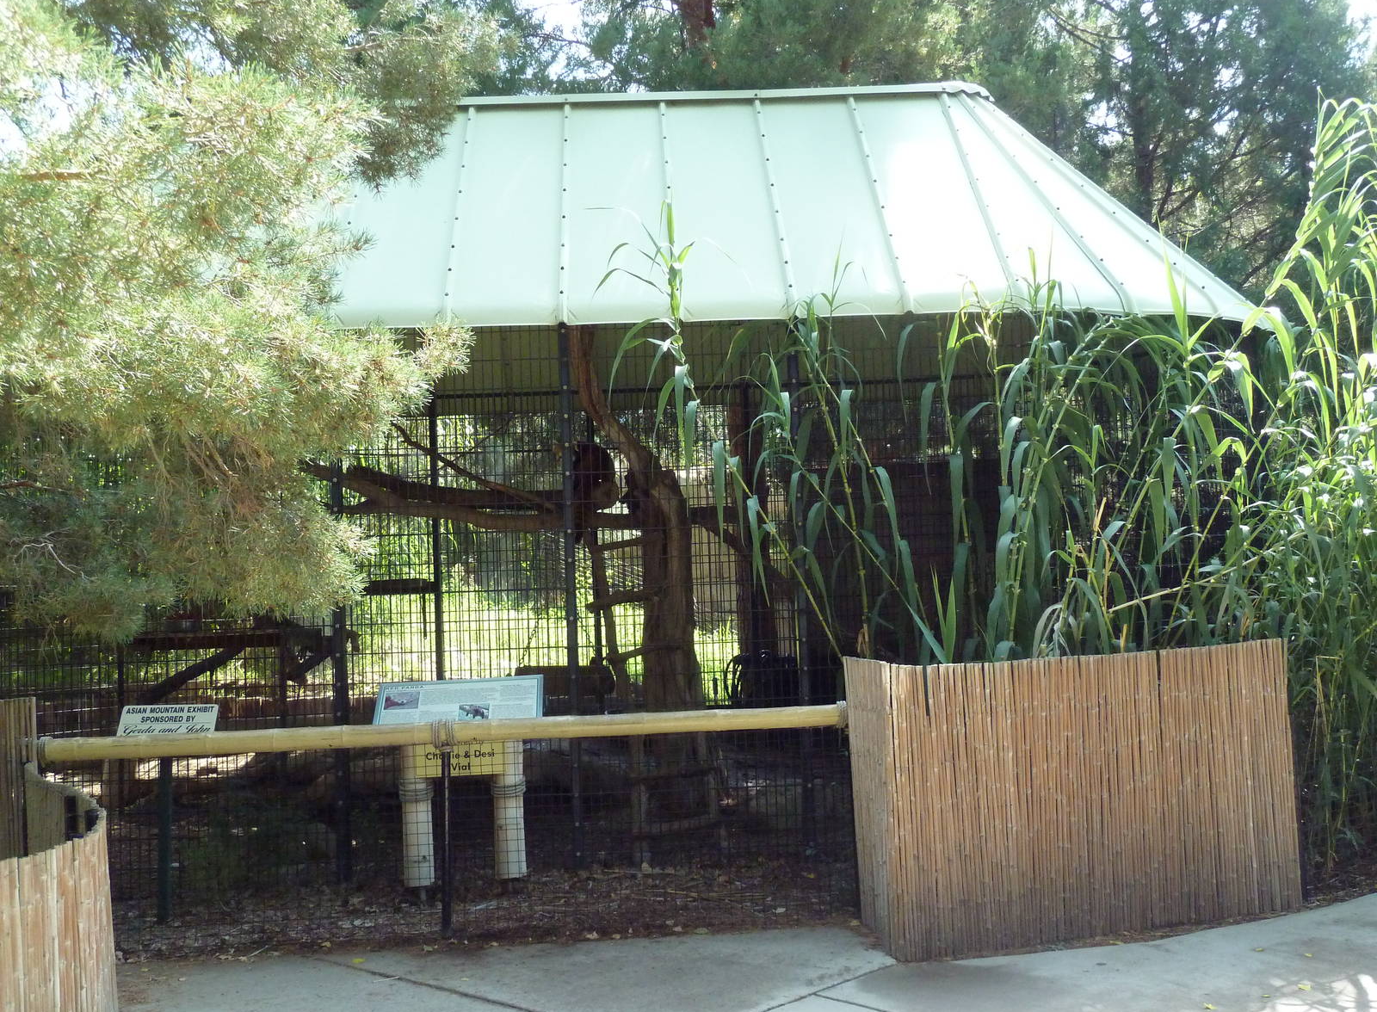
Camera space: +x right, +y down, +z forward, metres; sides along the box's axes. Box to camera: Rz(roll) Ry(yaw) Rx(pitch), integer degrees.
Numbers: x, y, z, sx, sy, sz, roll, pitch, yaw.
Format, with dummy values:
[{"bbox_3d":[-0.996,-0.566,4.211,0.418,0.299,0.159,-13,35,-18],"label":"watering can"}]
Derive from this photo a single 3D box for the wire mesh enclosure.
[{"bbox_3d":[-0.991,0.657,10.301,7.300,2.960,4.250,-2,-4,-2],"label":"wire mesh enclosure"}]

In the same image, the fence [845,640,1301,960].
[{"bbox_3d":[1.746,1.277,7.237,2.080,1.220,0.871,-1,-4,-12],"label":"fence"}]

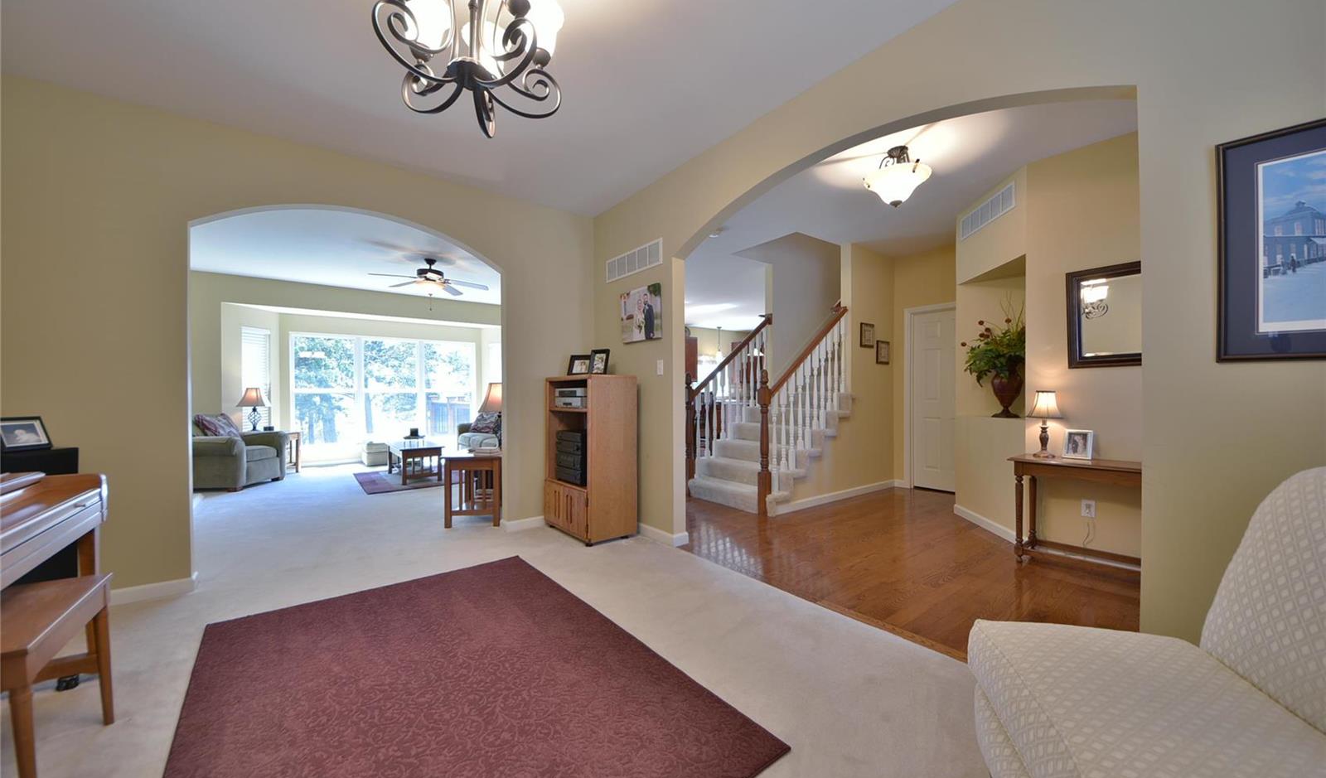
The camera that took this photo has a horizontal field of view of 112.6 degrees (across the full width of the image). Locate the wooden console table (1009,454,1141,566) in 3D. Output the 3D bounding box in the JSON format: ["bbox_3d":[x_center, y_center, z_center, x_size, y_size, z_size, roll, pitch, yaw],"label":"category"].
[{"bbox_3d":[2.845,0.816,2.663,0.390,0.690,1.160,0,0,-38],"label":"wooden console table"}]

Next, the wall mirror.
[{"bbox_3d":[3.022,-0.459,2.739,0.040,0.648,0.760,0,0,-39],"label":"wall mirror"}]

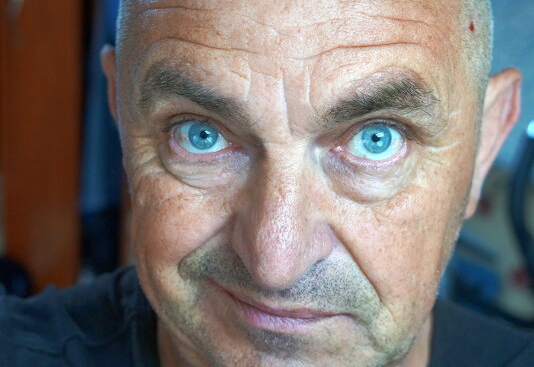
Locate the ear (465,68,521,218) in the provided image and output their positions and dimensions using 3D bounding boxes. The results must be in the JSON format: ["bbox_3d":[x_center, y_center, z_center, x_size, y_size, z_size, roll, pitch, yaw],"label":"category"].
[{"bbox_3d":[0.105,-0.019,0.469,0.030,0.070,0.037,3,16,5],"label":"ear"}]

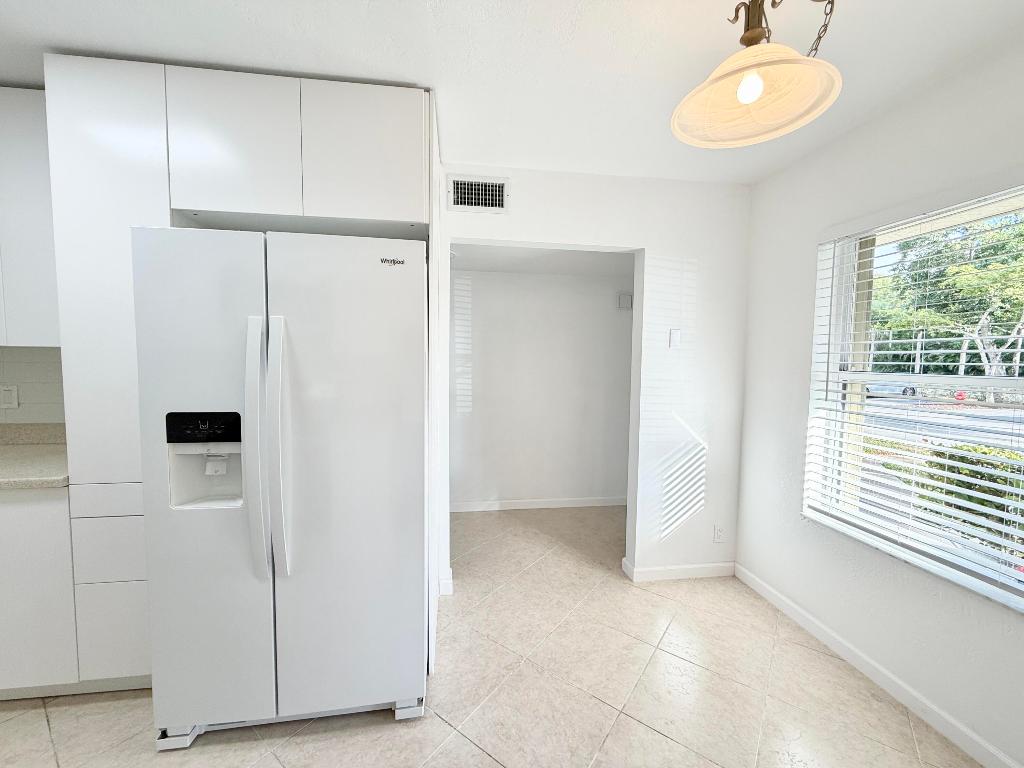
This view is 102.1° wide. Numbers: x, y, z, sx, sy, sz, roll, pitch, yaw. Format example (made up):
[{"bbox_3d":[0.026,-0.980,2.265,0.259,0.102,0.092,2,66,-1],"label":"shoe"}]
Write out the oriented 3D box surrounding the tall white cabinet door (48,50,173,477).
[{"bbox_3d":[-1.480,-0.403,1.807,0.377,1.526,0.604,0,3,-8],"label":"tall white cabinet door"}]

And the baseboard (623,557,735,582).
[{"bbox_3d":[1.052,1.151,2.617,0.665,0.091,0.160,0,3,-8],"label":"baseboard"}]

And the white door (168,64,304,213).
[{"bbox_3d":[-1.022,-0.894,1.546,0.456,0.506,0.022,0,3,-8],"label":"white door"}]

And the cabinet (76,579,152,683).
[{"bbox_3d":[-1.489,0.924,1.873,0.377,0.379,0.584,0,3,-8],"label":"cabinet"}]

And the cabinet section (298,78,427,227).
[{"bbox_3d":[-0.569,-0.894,1.607,0.455,0.506,0.022,0,3,-8],"label":"cabinet section"}]

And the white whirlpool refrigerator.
[{"bbox_3d":[-0.807,0.354,1.787,0.909,1.747,0.850,0,3,-8],"label":"white whirlpool refrigerator"}]

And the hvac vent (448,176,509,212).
[{"bbox_3d":[-0.178,-1.028,2.247,0.339,0.187,0.022,0,3,-8],"label":"hvac vent"}]

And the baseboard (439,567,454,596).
[{"bbox_3d":[-0.381,1.151,2.420,0.078,0.091,0.152,0,3,-8],"label":"baseboard"}]

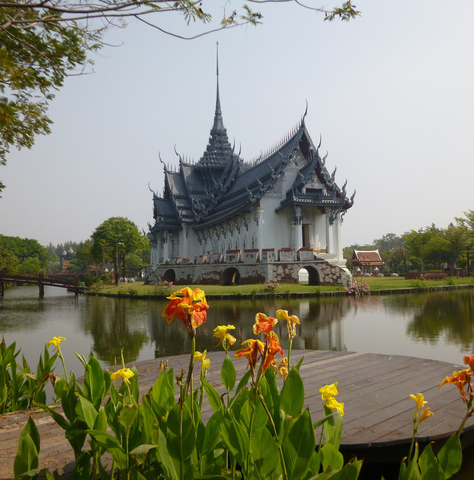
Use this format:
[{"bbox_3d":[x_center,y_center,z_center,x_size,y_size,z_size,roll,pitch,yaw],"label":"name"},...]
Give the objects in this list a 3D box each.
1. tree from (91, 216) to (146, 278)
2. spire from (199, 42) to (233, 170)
[{"bbox_3d":[-12.780,1.123,56.525,5.700,7.100,5.700,-1,-3,0],"label":"tree"},{"bbox_3d":[-2.500,-16.691,66.065,4.400,15.900,4.400,0,-3,-27],"label":"spire"}]

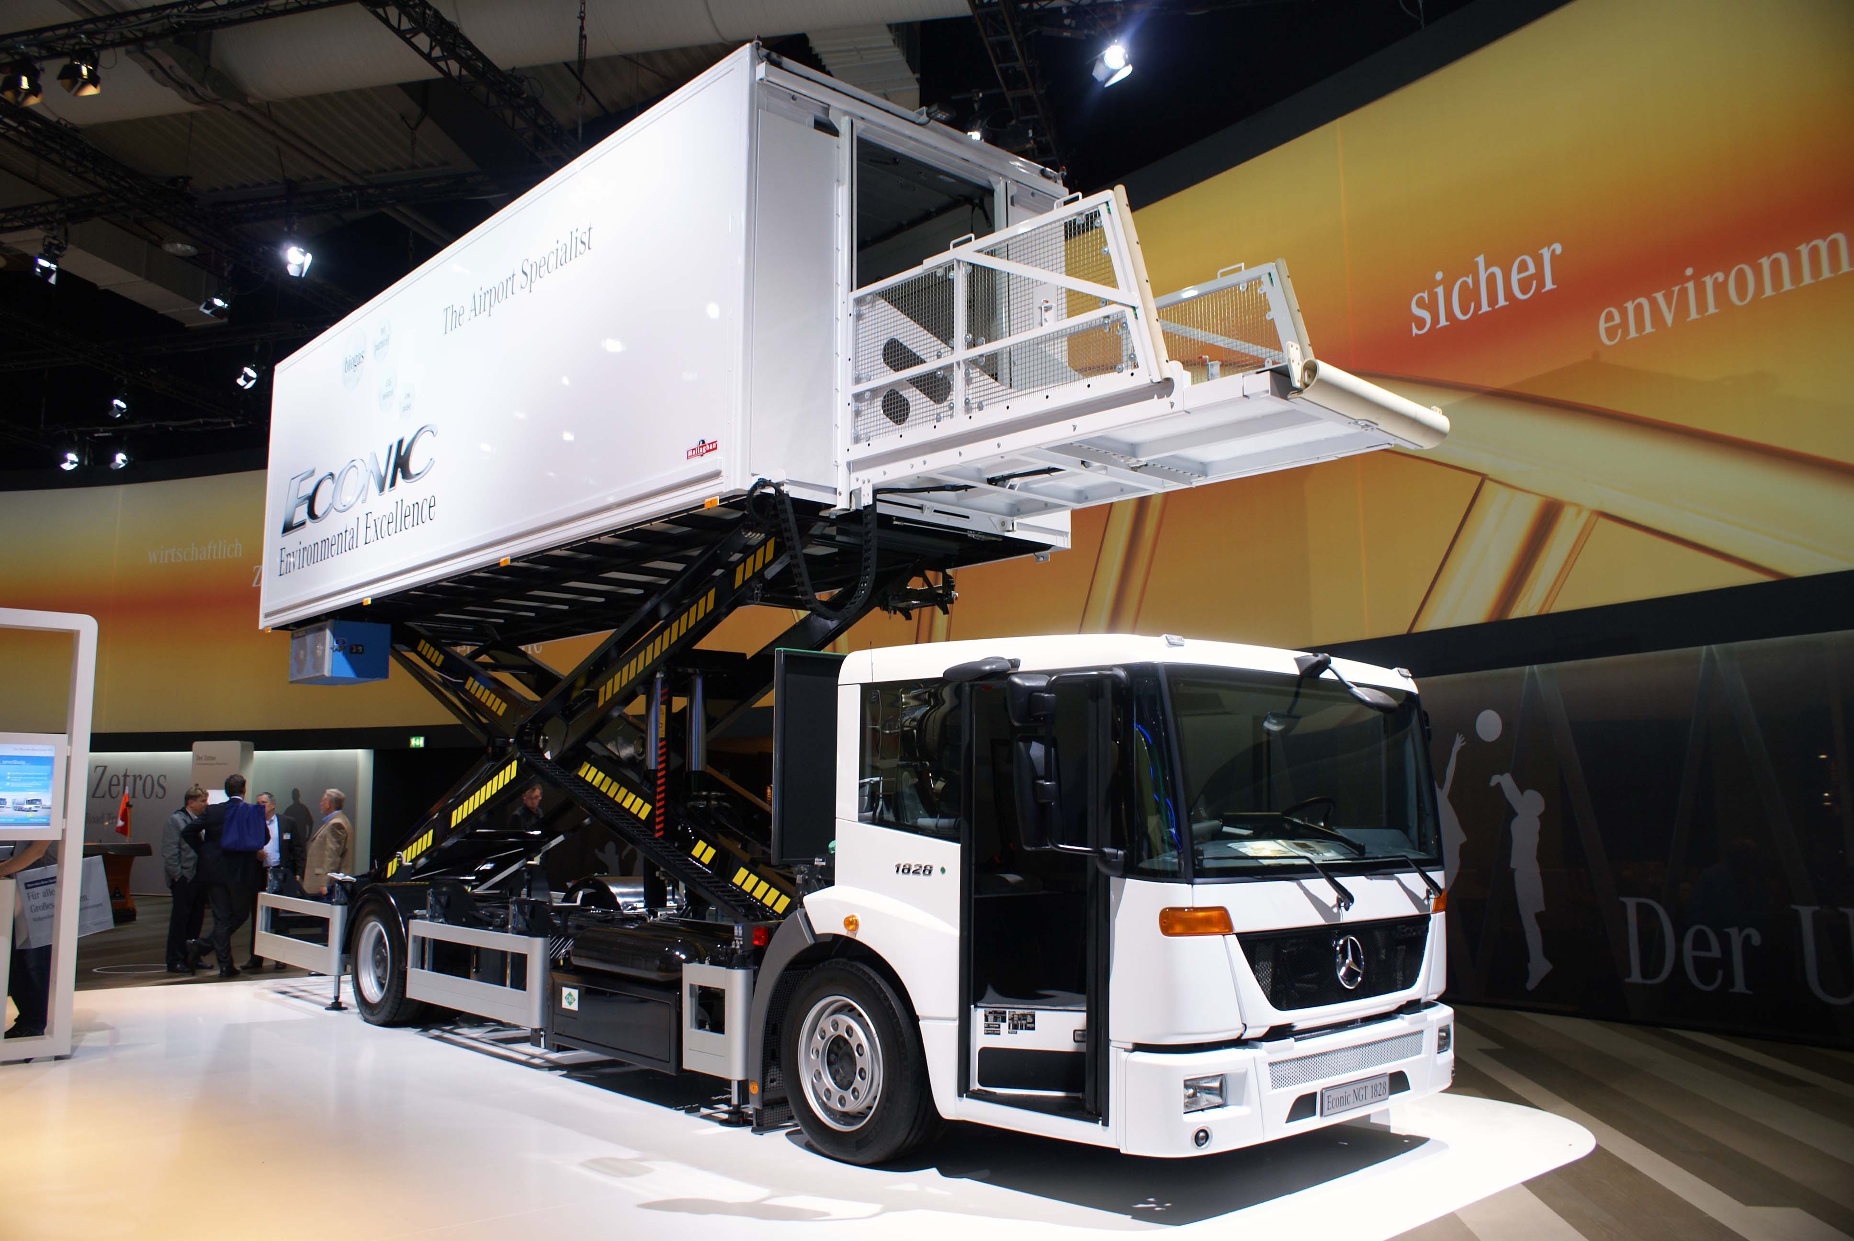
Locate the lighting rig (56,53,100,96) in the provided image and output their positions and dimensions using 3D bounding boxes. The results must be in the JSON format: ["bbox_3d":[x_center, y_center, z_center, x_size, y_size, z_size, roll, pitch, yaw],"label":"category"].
[{"bbox_3d":[-8.118,-5.234,13.315,0.420,0.420,0.420,4,-38,-32],"label":"lighting rig"}]

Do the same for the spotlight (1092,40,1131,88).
[{"bbox_3d":[1.760,-5.291,13.213,0.420,0.420,0.420,-1,35,10],"label":"spotlight"}]

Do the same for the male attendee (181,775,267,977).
[{"bbox_3d":[-6.684,2.433,13.341,0.720,1.860,0.500,0,-7,2],"label":"male attendee"}]

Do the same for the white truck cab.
[{"bbox_3d":[1.016,1.301,6.756,2.578,2.355,2.334,6,-10,-42],"label":"white truck cab"}]

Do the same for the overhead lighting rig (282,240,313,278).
[{"bbox_3d":[-8.102,-4.654,17.900,0.430,0.430,0.430,7,24,-44],"label":"overhead lighting rig"}]

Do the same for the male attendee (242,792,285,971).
[{"bbox_3d":[-6.394,2.554,13.711,0.550,1.710,0.380,-2,-7,12],"label":"male attendee"}]

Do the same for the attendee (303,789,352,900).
[{"bbox_3d":[-5.678,2.484,13.299,0.400,1.740,0.520,4,-8,-30],"label":"attendee"}]

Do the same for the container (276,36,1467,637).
[{"bbox_3d":[-1.794,-1.543,10.181,2.538,2.487,10.150,6,-10,-42],"label":"container"}]

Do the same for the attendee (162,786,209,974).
[{"bbox_3d":[-7.138,2.508,13.515,0.400,1.760,0.520,0,-7,2],"label":"attendee"}]

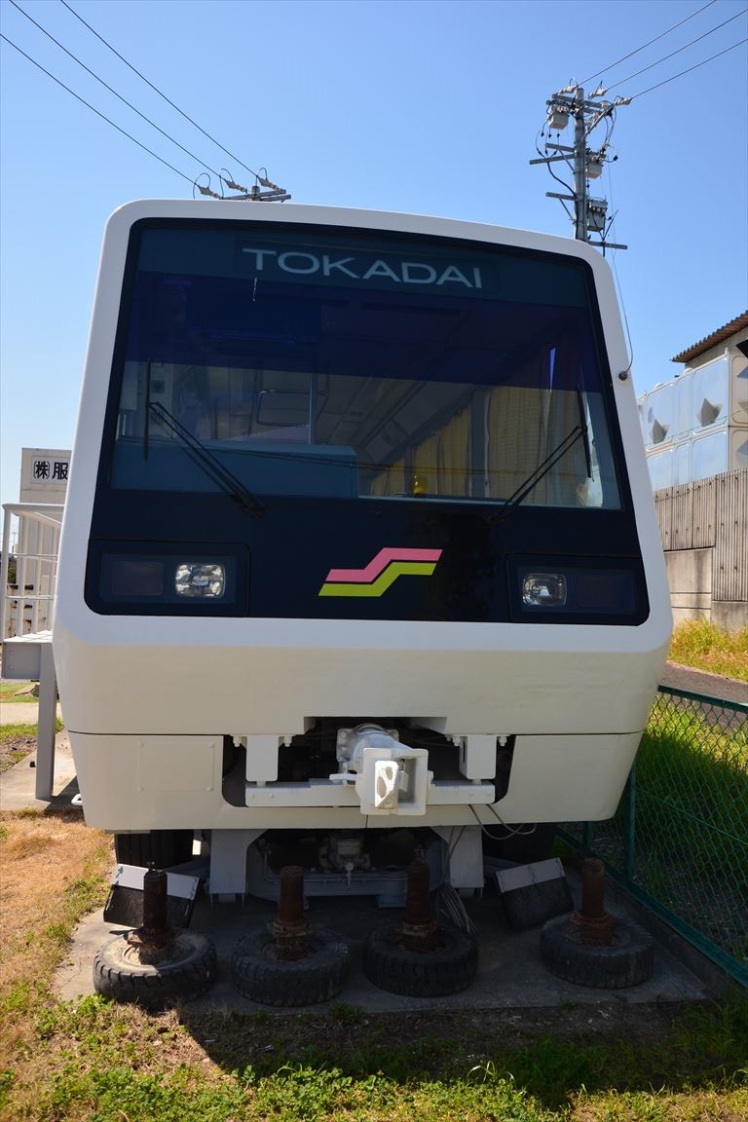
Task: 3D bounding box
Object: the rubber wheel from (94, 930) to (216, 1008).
[{"bbox_3d":[-0.866,1.617,3.350,0.470,0.132,0.470,1,-2,0],"label":"rubber wheel"}]

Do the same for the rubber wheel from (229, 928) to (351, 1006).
[{"bbox_3d":[-0.337,1.625,3.387,0.470,0.132,0.470,1,-2,0],"label":"rubber wheel"}]

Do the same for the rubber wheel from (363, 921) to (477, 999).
[{"bbox_3d":[0.191,1.635,3.480,0.470,0.132,0.470,1,-2,0],"label":"rubber wheel"}]

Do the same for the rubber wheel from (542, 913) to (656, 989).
[{"bbox_3d":[0.942,1.647,3.578,0.470,0.132,0.470,1,-2,0],"label":"rubber wheel"}]

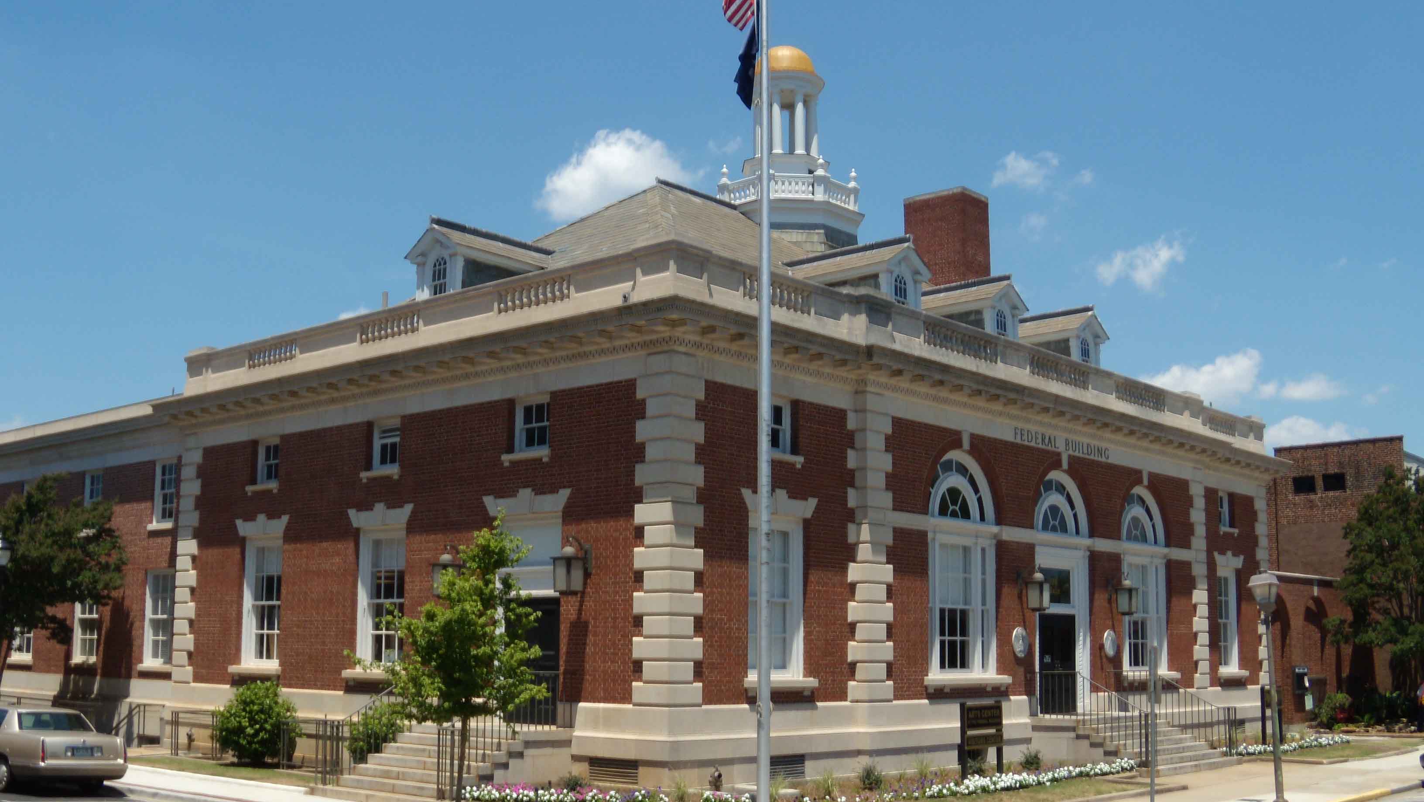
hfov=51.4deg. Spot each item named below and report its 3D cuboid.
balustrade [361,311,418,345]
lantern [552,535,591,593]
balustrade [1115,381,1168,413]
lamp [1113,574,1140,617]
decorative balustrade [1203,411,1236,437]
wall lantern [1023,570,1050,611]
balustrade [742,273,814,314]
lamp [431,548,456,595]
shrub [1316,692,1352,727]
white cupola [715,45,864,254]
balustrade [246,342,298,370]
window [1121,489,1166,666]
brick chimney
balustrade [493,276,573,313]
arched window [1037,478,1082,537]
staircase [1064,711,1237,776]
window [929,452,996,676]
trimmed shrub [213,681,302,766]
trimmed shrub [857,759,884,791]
[{"bbox_3d":[-6.043,-1.364,27.663,1.860,0.410,0.200,-8,-13,41],"label":"balustrade"},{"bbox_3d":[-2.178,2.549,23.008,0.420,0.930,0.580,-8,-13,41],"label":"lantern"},{"bbox_3d":[9.815,-0.101,33.797,0.240,0.420,2.620,-8,-13,41],"label":"balustrade"},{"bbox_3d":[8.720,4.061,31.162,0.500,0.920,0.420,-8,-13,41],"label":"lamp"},{"bbox_3d":[13.212,0.621,38.369,0.240,0.410,1.820,-8,-13,41],"label":"decorative balustrade"},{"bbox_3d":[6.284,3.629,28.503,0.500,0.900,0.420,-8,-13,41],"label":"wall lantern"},{"bbox_3d":[1.106,-1.781,24.746,0.240,0.420,1.800,-8,-13,41],"label":"balustrade"},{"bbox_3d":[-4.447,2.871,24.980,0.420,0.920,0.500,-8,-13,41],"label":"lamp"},{"bbox_3d":[16.592,8.263,39.560,0.920,0.930,0.950,-8,-13,41],"label":"shrub"},{"bbox_3d":[1.943,-6.080,36.950,3.700,5.850,3.700,-8,-13,41],"label":"white cupola"},{"bbox_3d":[-9.034,-0.940,30.507,1.850,0.460,0.220,-8,-13,41],"label":"balustrade"},{"bbox_3d":[9.745,4.024,33.718,0.220,4.180,2.300,-8,-13,41],"label":"window"},{"bbox_3d":[6.497,-4.075,40.854,1.920,2.950,1.360,-8,-13,41],"label":"brick chimney"},{"bbox_3d":[-3.028,-1.797,25.009,1.860,0.430,0.200,-8,-13,41],"label":"balustrade"},{"bbox_3d":[7.193,2.198,31.086,0.180,1.180,2.300,-8,-13,41],"label":"arched window"},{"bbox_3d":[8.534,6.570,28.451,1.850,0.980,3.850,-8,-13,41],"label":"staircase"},{"bbox_3d":[4.607,2.990,27.434,0.250,4.170,2.340,-8,-13,41],"label":"window"},{"bbox_3d":[-8.324,5.899,27.126,1.540,1.520,1.540,-8,-13,41],"label":"trimmed shrub"},{"bbox_3d":[2.457,5.764,22.959,0.420,0.480,0.420,1,-10,0],"label":"trimmed shrub"}]

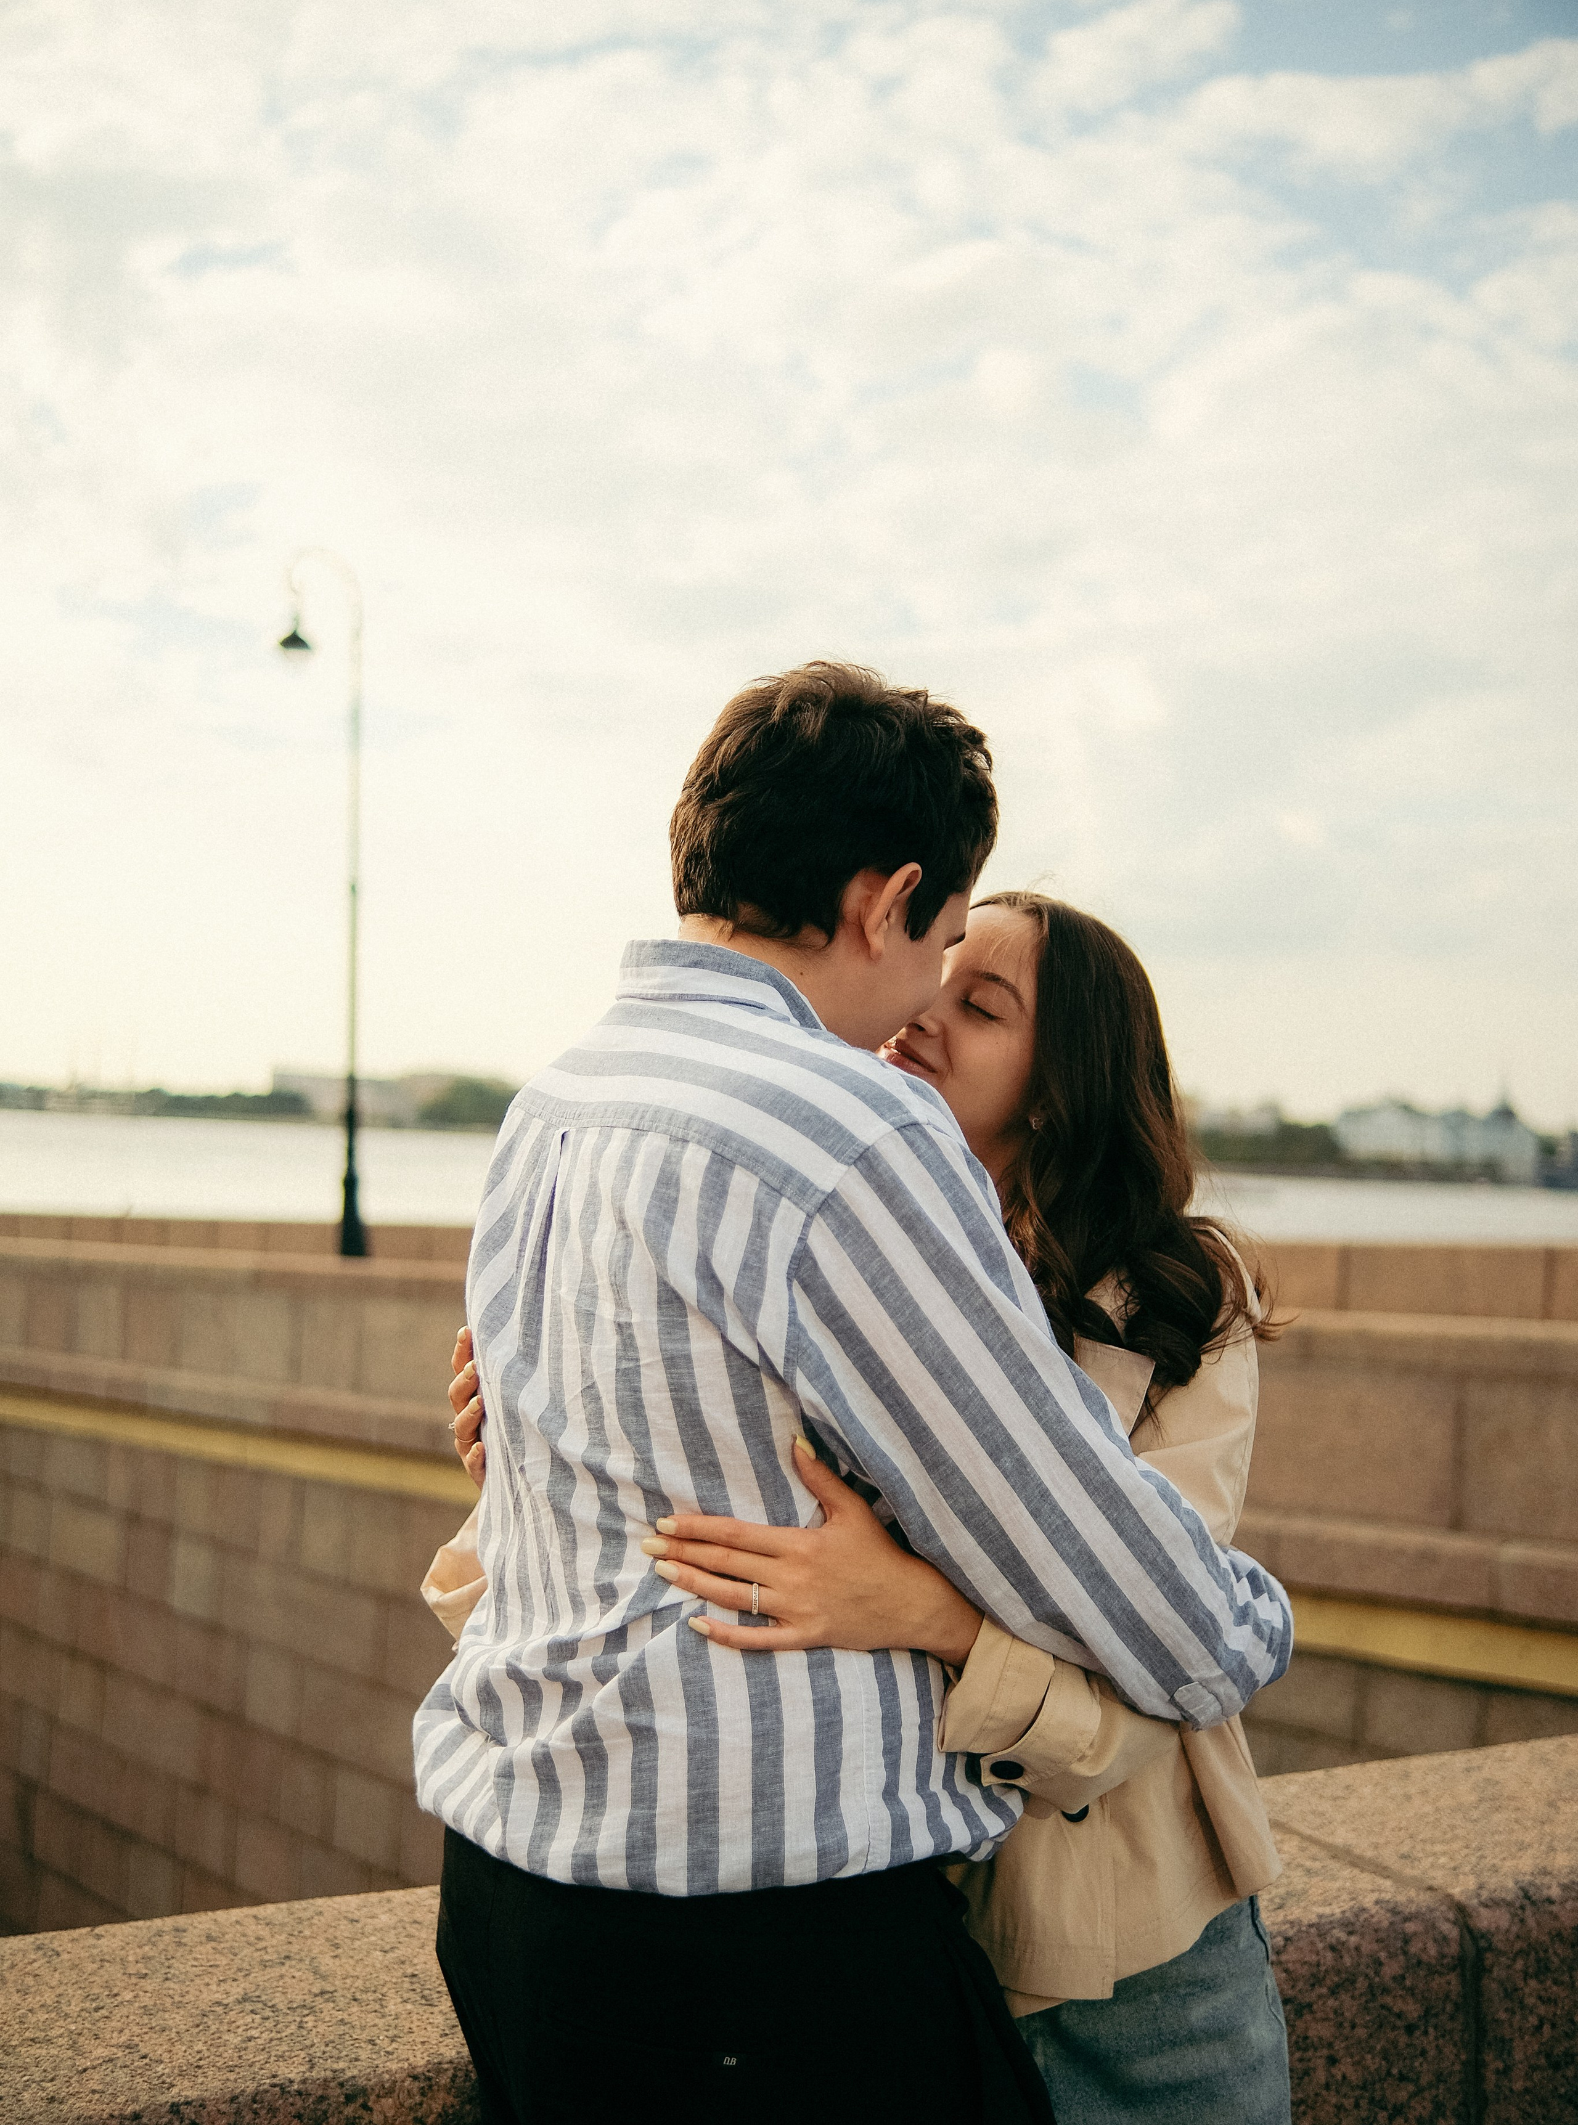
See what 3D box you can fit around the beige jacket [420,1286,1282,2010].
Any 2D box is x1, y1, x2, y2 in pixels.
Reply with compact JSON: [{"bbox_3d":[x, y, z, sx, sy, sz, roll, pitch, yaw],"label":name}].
[{"bbox_3d":[0.058,0.372,1.642,0.541,0.520,0.449,0,-2,38],"label":"beige jacket"}]

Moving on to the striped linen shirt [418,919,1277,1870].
[{"bbox_3d":[0.041,0.219,1.510,0.530,0.586,0.439,0,-2,41],"label":"striped linen shirt"}]

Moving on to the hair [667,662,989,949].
[{"bbox_3d":[0.032,-0.169,1.489,0.219,0.189,0.189,17,-11,-41],"label":"hair"}]

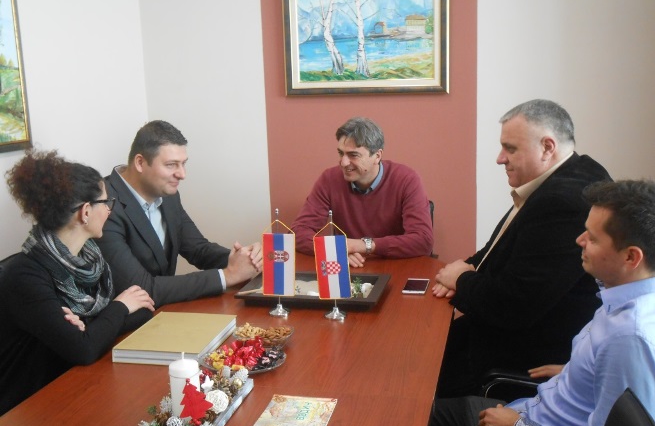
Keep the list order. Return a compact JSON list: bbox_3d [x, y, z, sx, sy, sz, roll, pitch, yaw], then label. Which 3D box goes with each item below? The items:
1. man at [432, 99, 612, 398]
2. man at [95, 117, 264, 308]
[{"bbox_3d":[0.602,0.347,2.177,0.710,1.370,0.630,2,11,19],"label":"man"},{"bbox_3d":[-0.533,0.351,2.494,0.700,1.320,0.580,1,11,13],"label":"man"}]

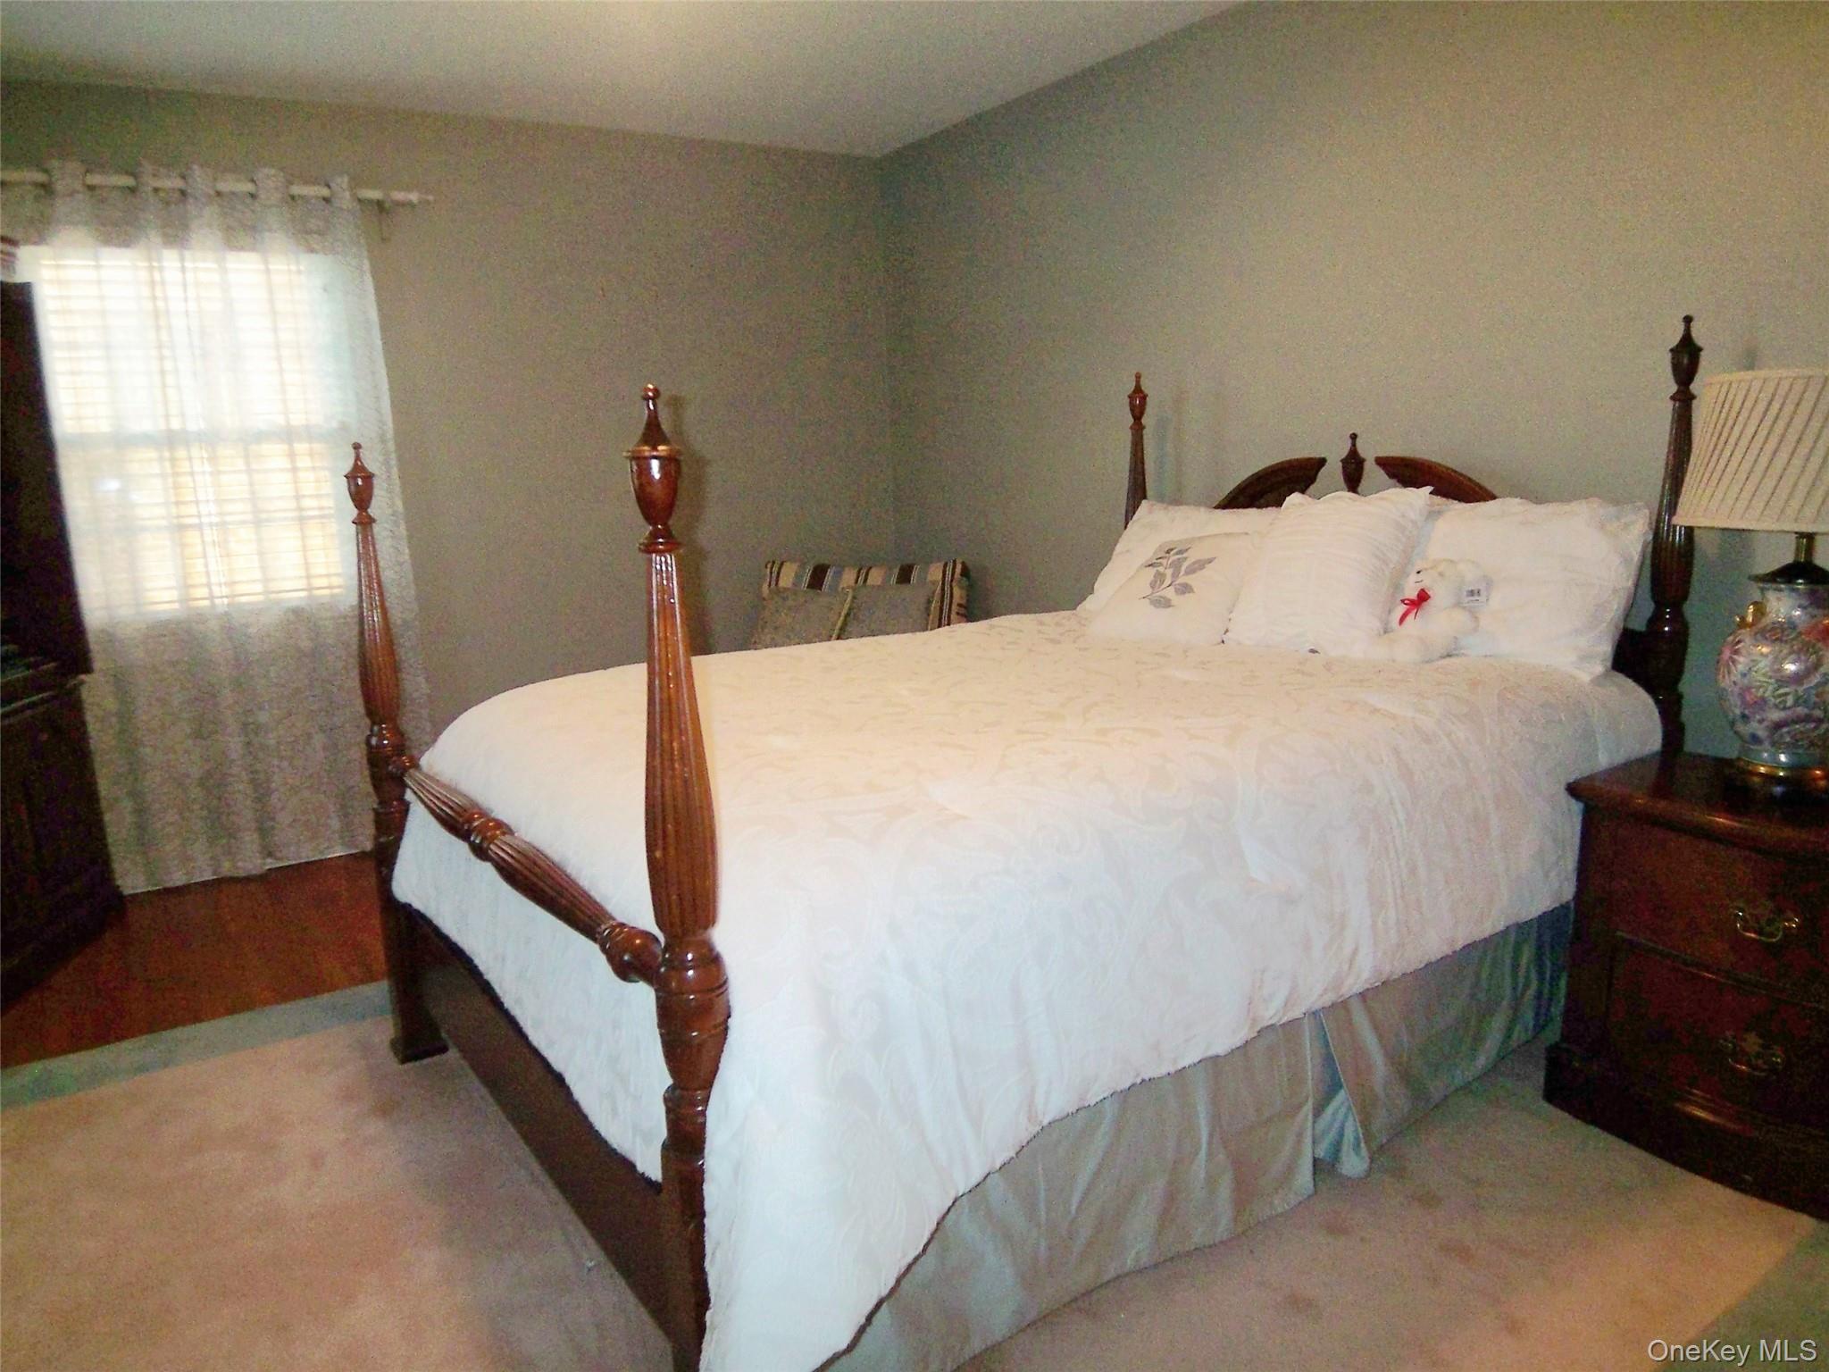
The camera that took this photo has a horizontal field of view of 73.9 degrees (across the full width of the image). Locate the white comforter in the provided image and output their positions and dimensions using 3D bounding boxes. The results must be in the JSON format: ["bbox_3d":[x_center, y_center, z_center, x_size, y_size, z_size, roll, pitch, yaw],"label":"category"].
[{"bbox_3d":[0.228,0.295,2.602,2.142,0.712,1.714,-8,12,-34],"label":"white comforter"}]

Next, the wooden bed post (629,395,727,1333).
[{"bbox_3d":[-0.249,0.345,1.336,0.088,1.311,0.088,-8,12,-34],"label":"wooden bed post"}]

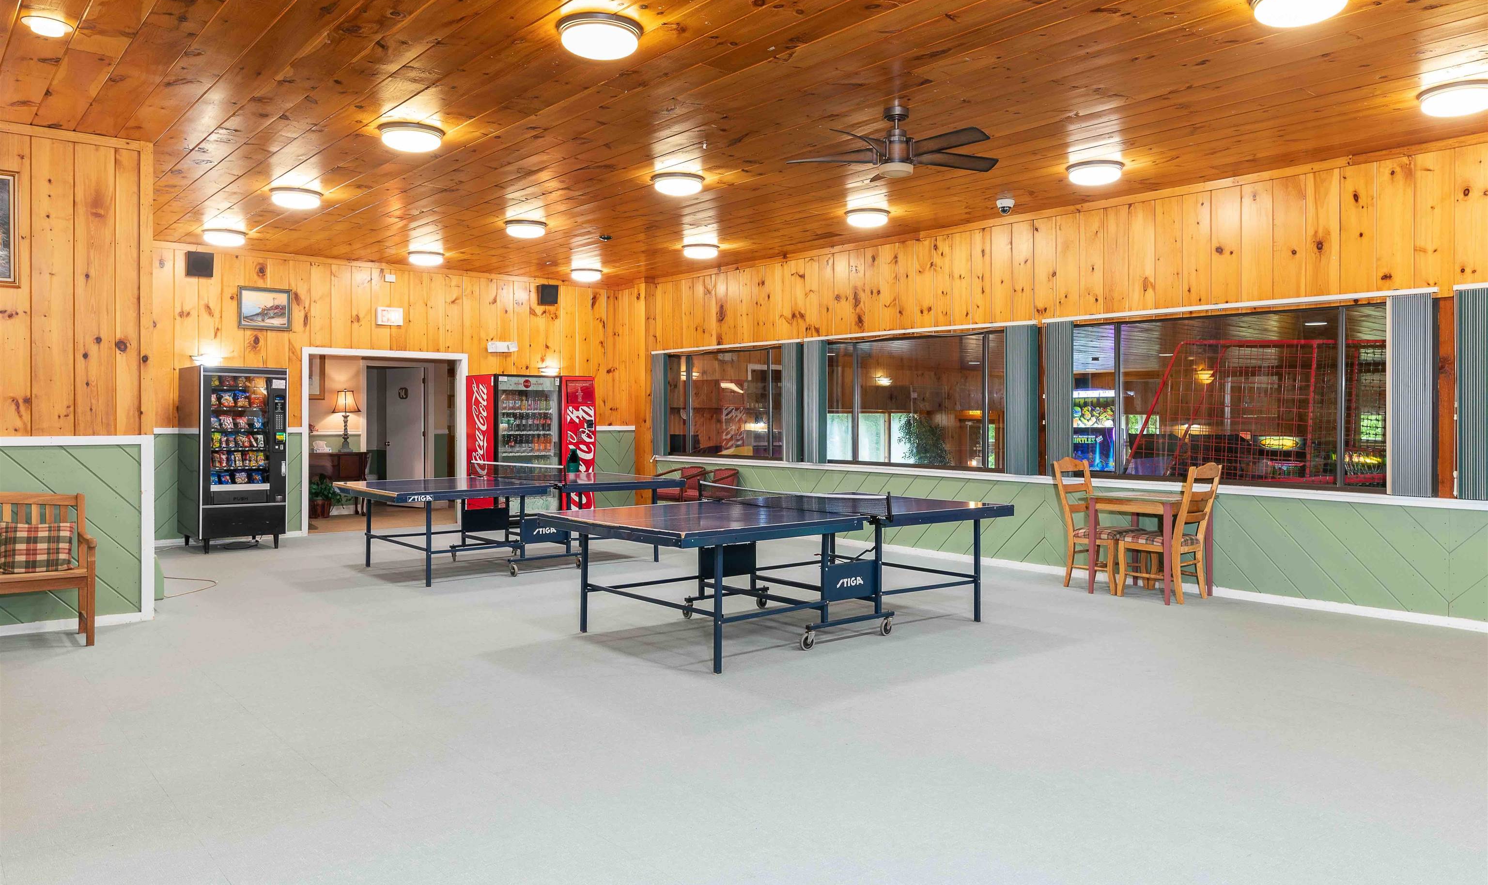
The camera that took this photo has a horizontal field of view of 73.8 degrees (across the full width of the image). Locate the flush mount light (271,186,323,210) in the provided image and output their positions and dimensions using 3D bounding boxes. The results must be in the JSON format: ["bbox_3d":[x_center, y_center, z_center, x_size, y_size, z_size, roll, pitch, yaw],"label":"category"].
[{"bbox_3d":[-3.595,-1.961,7.976,0.400,0.094,0.400,-1,2,-41],"label":"flush mount light"}]

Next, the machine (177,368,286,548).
[{"bbox_3d":[-5.255,0.161,10.235,0.810,1.840,0.930,-1,2,-40],"label":"machine"}]

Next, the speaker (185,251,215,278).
[{"bbox_3d":[-5.710,-1.860,10.411,0.250,0.250,0.130,-1,2,-40],"label":"speaker"}]

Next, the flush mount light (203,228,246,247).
[{"bbox_3d":[-5.094,-2.010,9.730,0.400,0.094,0.400,-1,2,-41],"label":"flush mount light"}]

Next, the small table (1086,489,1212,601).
[{"bbox_3d":[3.091,0.788,7.561,0.730,0.757,0.780,-1,2,-41],"label":"small table"}]

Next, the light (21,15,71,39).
[{"bbox_3d":[-3.188,-1.899,4.541,0.198,0.040,0.198,-1,2,-41],"label":"light"}]

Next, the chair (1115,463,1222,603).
[{"bbox_3d":[3.200,0.662,7.450,0.480,1.020,0.580,-1,2,-40],"label":"chair"}]

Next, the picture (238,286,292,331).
[{"bbox_3d":[-5.223,-1.460,10.825,0.537,0.456,0.030,-1,2,-41],"label":"picture"}]

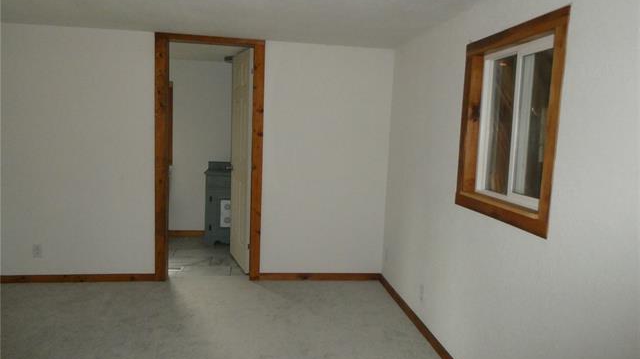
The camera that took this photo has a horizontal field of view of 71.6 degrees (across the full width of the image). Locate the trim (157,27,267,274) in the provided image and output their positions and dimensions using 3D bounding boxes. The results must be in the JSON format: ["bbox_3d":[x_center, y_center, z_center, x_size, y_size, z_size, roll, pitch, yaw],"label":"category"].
[{"bbox_3d":[-0.956,-0.148,3.884,0.907,2.116,0.130,1,7,-9],"label":"trim"}]

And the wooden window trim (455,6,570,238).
[{"bbox_3d":[0.945,-0.270,2.251,0.100,0.952,0.863,1,7,-9],"label":"wooden window trim"}]

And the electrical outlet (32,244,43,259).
[{"bbox_3d":[-2.366,0.603,3.713,0.072,0.118,0.010,1,7,-9],"label":"electrical outlet"}]

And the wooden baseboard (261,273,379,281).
[{"bbox_3d":[0.021,0.899,4.111,1.142,0.064,0.020,1,7,-9],"label":"wooden baseboard"}]

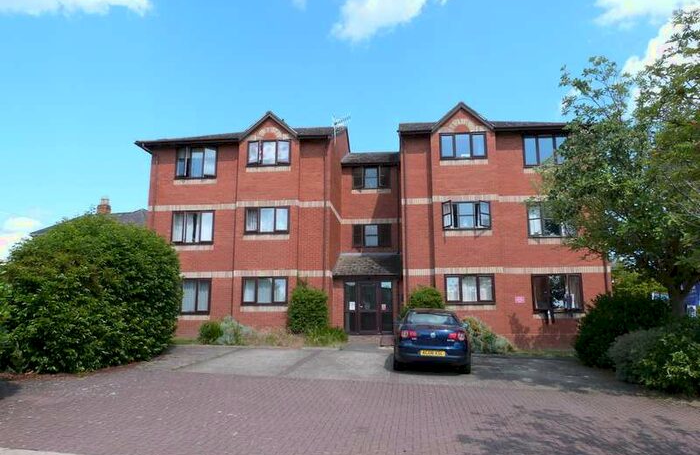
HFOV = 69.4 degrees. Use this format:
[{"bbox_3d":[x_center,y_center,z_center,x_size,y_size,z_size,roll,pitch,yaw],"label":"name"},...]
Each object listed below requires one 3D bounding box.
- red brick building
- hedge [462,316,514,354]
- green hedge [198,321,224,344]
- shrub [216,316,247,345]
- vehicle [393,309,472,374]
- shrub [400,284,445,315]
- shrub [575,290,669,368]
[{"bbox_3d":[0.962,0.135,22.736,18.000,9.950,9.000,-1,-11,7],"label":"red brick building"},{"bbox_3d":[4.407,3.457,16.169,1.700,1.090,1.200,-1,-11,7],"label":"hedge"},{"bbox_3d":[-4.740,3.576,17.290,0.850,0.730,0.750,-1,-11,7],"label":"green hedge"},{"bbox_3d":[-4.009,3.464,17.104,1.000,0.960,0.900,-1,-11,7],"label":"shrub"},{"bbox_3d":[2.140,2.880,13.226,1.810,1.440,4.400,1,-9,8],"label":"vehicle"},{"bbox_3d":[2.438,3.035,17.084,1.450,2.090,1.300,-1,-11,7],"label":"shrub"},{"bbox_3d":[7.412,2.727,13.817,2.400,1.900,2.100,-1,-11,7],"label":"shrub"}]

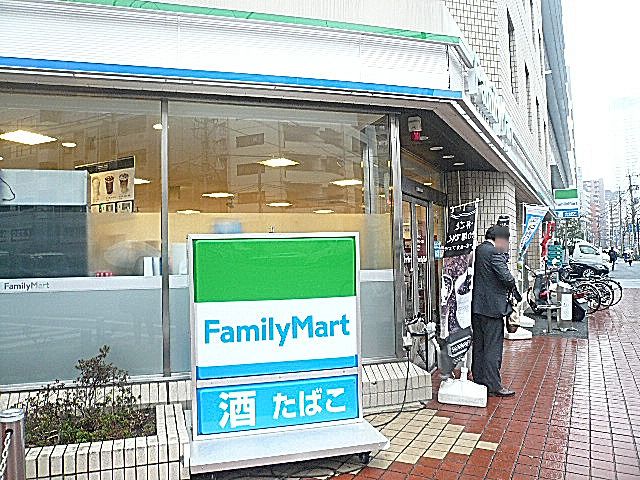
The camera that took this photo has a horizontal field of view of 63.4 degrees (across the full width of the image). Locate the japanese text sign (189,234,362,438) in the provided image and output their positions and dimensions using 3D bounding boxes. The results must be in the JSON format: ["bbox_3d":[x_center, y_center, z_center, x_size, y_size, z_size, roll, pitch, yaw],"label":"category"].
[{"bbox_3d":[-0.321,0.693,3.971,1.300,1.460,0.180,-1,-1,-17],"label":"japanese text sign"}]

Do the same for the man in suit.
[{"bbox_3d":[1.763,0.699,5.295,0.420,1.720,0.480,-1,-1,-15],"label":"man in suit"}]

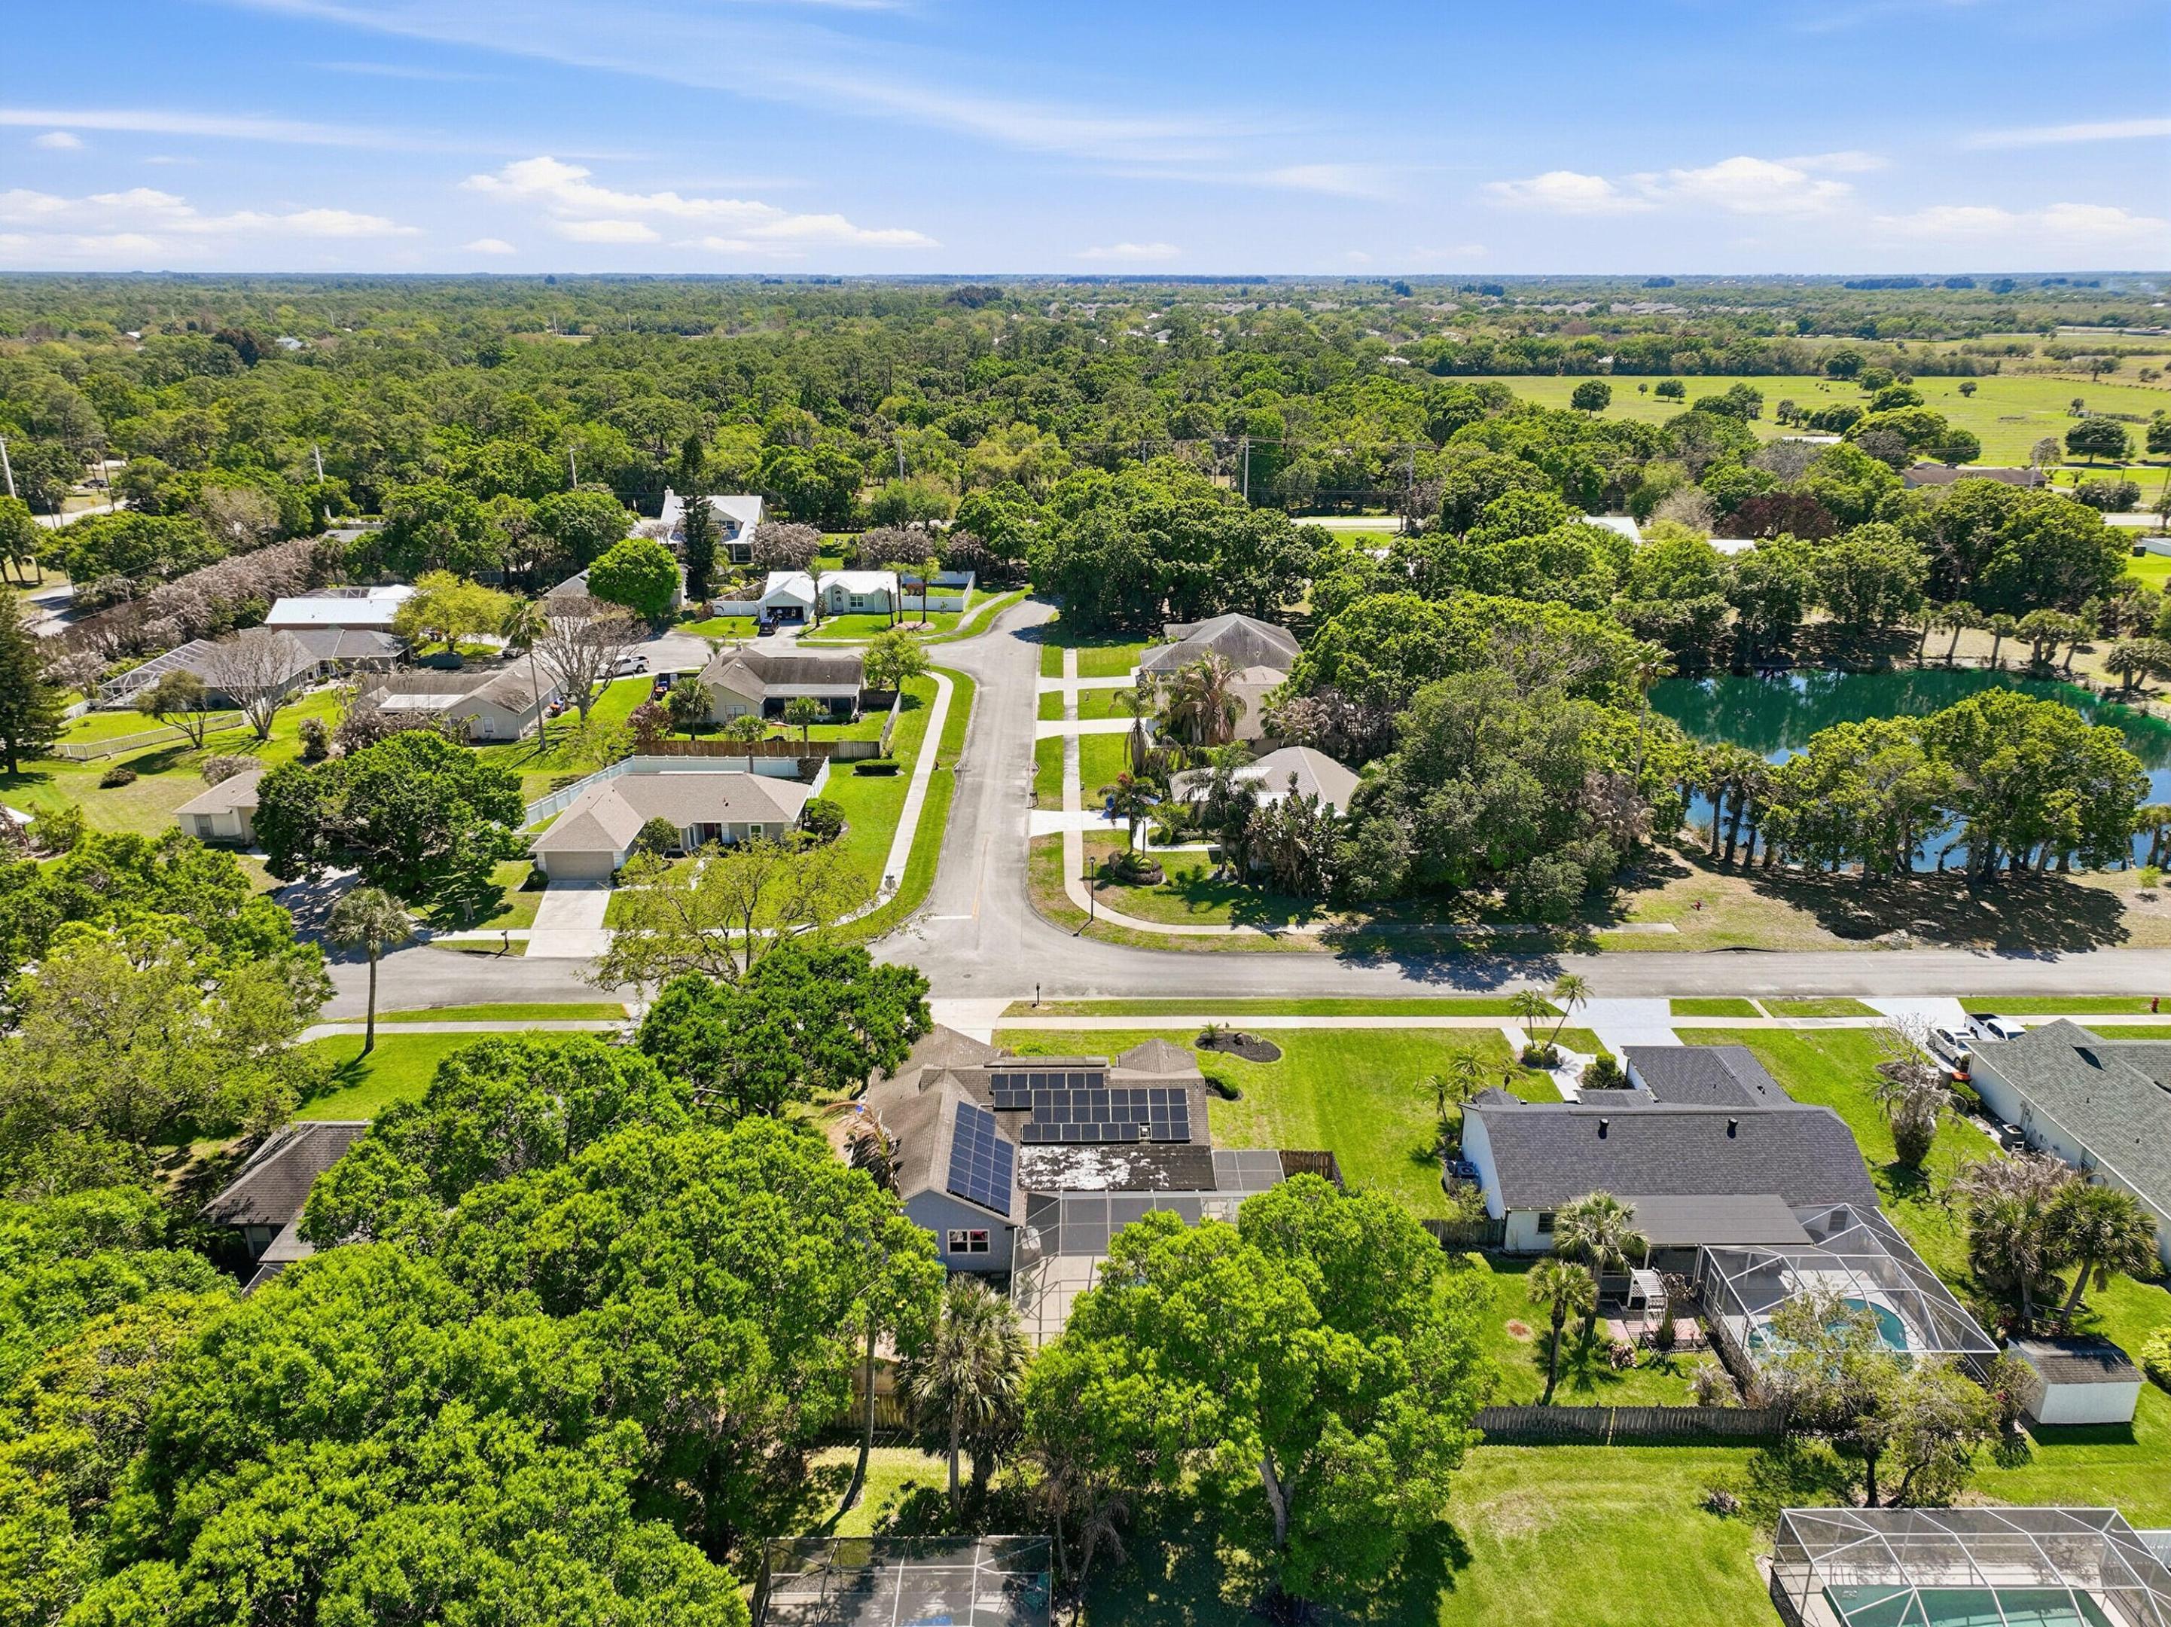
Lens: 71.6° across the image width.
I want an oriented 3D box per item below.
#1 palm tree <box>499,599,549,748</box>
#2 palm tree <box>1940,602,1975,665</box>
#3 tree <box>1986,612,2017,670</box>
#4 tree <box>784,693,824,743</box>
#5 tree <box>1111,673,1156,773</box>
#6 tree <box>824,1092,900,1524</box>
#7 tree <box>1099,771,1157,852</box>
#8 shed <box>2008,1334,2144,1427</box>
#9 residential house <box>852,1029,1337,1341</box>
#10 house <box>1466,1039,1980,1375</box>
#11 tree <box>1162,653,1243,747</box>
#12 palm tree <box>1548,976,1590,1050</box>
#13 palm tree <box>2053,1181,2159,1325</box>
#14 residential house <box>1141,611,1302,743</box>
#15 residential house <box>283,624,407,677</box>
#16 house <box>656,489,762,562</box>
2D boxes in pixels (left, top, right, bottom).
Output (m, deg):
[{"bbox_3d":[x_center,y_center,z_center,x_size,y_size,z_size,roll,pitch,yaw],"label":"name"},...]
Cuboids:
[{"bbox_3d":[-50.448,-12.555,137.063,4.579,13.993,4.400,0,20,0],"label":"palm tree"},{"bbox_3d":[102.200,-21.081,176.780,4.200,7.300,4.200,0,20,0],"label":"palm tree"},{"bbox_3d":[106.000,-19.982,174.626,3.900,6.700,3.900,0,20,0],"label":"tree"},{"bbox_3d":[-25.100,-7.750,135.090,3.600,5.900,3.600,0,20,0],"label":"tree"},{"bbox_3d":[4.200,-7.170,129.340,3.800,8.700,3.800,0,20,0],"label":"tree"},{"bbox_3d":[-7.315,17.235,51.184,2.732,16.236,2.500,0,20,0],"label":"tree"},{"bbox_3d":[3.400,-0.050,112.990,4.200,6.400,4.200,0,20,0],"label":"tree"},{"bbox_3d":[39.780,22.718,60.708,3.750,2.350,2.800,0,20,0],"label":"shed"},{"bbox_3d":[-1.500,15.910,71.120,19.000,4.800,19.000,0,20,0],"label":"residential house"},{"bbox_3d":[26.950,16.776,69.306,16.700,4.800,24.000,0,20,0],"label":"house"},{"bbox_3d":[11.000,-10.337,141.958,7.400,9.200,7.200,0,20,0],"label":"tree"},{"bbox_3d":[26.956,11.387,84.408,2.463,4.689,2.300,0,20,0],"label":"palm tree"},{"bbox_3d":[41.721,18.513,62.478,4.447,6.167,4.200,0,20,0],"label":"palm tree"},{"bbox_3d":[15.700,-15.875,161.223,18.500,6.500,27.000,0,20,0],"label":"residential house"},{"bbox_3d":[-81.100,-17.550,163.870,14.200,4.800,13.800,0,20,0],"label":"residential house"},{"bbox_3d":[-57.650,-44.903,233.201,15.300,9.600,12.800,0,20,0],"label":"house"}]

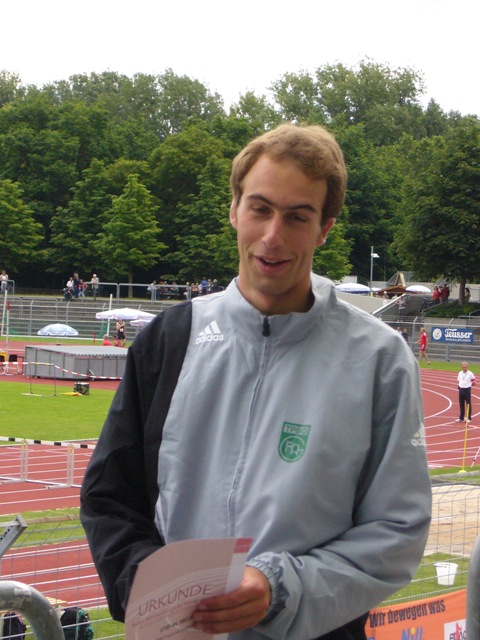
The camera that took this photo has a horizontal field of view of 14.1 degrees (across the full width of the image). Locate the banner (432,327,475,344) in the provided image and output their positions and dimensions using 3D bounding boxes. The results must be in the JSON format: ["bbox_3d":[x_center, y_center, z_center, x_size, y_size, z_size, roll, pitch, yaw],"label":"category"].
[{"bbox_3d":[10.972,0.798,100.000,2.750,0.760,0.050,3,2,44],"label":"banner"}]

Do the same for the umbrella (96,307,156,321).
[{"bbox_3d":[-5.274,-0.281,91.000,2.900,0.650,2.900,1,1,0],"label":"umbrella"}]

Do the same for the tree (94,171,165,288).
[{"bbox_3d":[-7.763,-5.963,137.000,4.900,8.600,4.900,1,1,0],"label":"tree"}]

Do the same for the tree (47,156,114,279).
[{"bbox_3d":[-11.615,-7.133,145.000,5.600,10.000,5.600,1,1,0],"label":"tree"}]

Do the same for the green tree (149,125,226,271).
[{"bbox_3d":[-4.138,-8.788,153.000,6.800,13.200,6.800,1,1,0],"label":"green tree"}]

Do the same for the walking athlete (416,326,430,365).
[{"bbox_3d":[9.122,1.282,96.500,0.720,1.800,0.520,2,2,18],"label":"walking athlete"}]

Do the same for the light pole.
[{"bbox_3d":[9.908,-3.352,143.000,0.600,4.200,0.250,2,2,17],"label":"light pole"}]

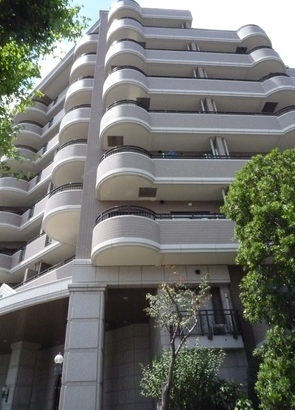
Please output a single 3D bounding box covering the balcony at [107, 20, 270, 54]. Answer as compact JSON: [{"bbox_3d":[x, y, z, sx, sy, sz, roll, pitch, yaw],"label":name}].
[{"bbox_3d":[2.814,-10.778,19.224,10.650,1.500,1.600,0,-36,-4],"label":"balcony"}]

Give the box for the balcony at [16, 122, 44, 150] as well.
[{"bbox_3d":[-10.151,-5.918,25.025,2.800,1.500,2.100,0,-36,-4],"label":"balcony"}]

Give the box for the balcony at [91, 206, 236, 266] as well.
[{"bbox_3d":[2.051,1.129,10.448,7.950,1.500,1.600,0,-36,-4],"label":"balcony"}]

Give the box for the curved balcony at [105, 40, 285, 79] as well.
[{"bbox_3d":[2.881,-8.396,17.485,10.550,1.500,1.600,0,-36,-4],"label":"curved balcony"}]

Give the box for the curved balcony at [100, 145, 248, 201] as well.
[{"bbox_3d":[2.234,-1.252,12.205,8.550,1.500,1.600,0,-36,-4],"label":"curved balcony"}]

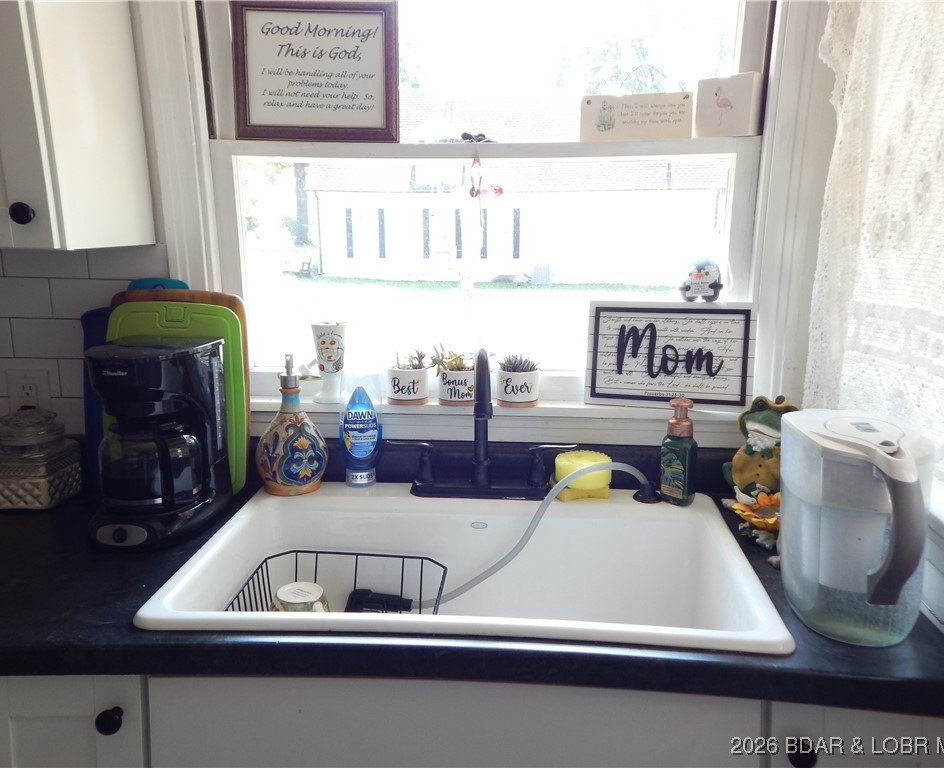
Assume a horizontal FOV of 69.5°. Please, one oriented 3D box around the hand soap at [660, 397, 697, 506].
[{"bbox_3d":[0.375,0.118,1.228,0.055,0.190,0.050,8,16,35],"label":"hand soap"}]

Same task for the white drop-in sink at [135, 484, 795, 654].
[{"bbox_3d":[-0.007,0.345,1.098,0.838,0.200,0.500,0,13,6],"label":"white drop-in sink"}]

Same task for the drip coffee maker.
[{"bbox_3d":[-0.573,0.095,1.195,0.170,0.305,0.230,2,14,13],"label":"drip coffee maker"}]

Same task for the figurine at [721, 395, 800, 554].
[{"bbox_3d":[0.496,0.138,1.114,0.145,0.225,0.135,7,15,29],"label":"figurine"}]

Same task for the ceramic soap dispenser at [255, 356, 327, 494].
[{"bbox_3d":[-0.358,0.073,1.314,0.132,0.260,0.122,-7,15,-23],"label":"ceramic soap dispenser"}]

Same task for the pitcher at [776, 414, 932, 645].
[{"bbox_3d":[0.500,0.176,0.879,0.143,0.260,0.235,-2,13,-3],"label":"pitcher"}]

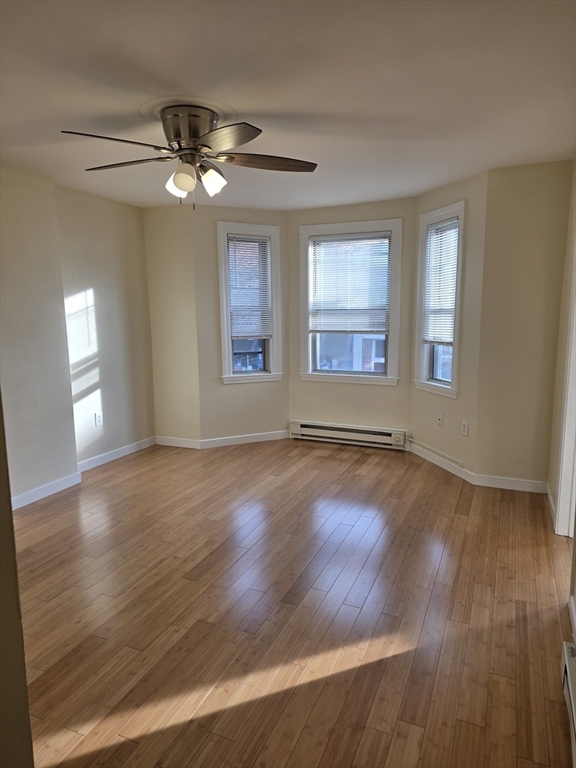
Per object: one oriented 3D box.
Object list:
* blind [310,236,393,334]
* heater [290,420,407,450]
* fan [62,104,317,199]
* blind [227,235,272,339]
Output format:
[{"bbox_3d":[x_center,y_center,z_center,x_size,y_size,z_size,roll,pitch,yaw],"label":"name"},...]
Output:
[{"bbox_3d":[0.602,-0.983,5.062,0.830,0.964,0.040,4,10,24],"label":"blind"},{"bbox_3d":[0.601,0.521,5.255,1.235,0.182,0.070,4,10,24],"label":"heater"},{"bbox_3d":[-0.543,-1.146,2.587,1.290,0.410,1.270,4,10,24],"label":"fan"},{"bbox_3d":[-0.374,-0.968,5.157,0.436,1.014,0.040,-4,10,-24],"label":"blind"}]

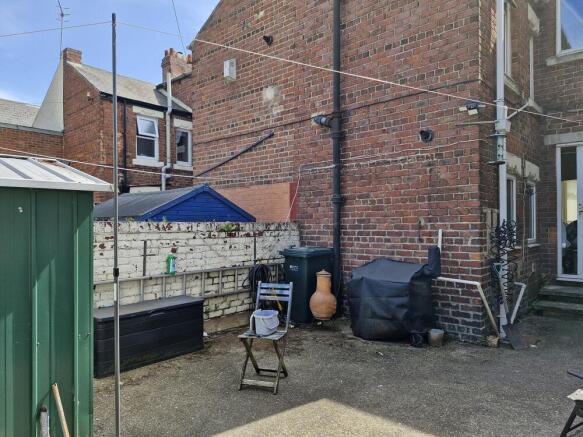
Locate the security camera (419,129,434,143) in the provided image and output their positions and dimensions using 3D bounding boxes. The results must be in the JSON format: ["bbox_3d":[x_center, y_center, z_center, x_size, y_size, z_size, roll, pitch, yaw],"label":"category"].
[{"bbox_3d":[1.756,-1.077,5.038,0.140,0.140,0.130,-1,-2,35],"label":"security camera"}]

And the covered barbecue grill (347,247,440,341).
[{"bbox_3d":[1.328,0.947,4.966,1.000,1.180,0.570,-1,-2,35],"label":"covered barbecue grill"}]

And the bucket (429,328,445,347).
[{"bbox_3d":[1.762,1.446,4.707,0.175,0.175,0.175,-1,-2,35],"label":"bucket"}]

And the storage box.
[{"bbox_3d":[-1.579,1.234,4.231,0.430,0.570,1.190,-1,-2,41],"label":"storage box"}]

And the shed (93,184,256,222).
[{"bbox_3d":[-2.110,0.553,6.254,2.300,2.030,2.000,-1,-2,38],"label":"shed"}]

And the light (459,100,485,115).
[{"bbox_3d":[2.183,-1.346,4.696,0.260,0.140,0.170,-1,-2,35],"label":"light"}]

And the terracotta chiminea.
[{"bbox_3d":[0.448,1.168,5.603,0.390,0.750,0.390,0,-1,5],"label":"terracotta chiminea"}]

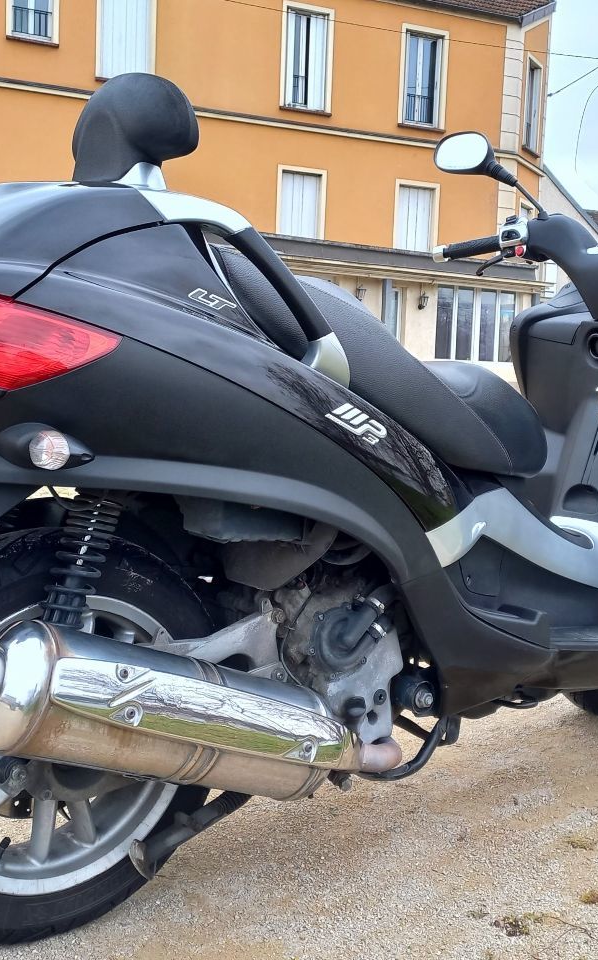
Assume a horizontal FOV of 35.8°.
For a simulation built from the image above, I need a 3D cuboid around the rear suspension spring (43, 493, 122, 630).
[{"bbox_3d":[-0.256,0.094,1.085,0.062,0.187,0.062,19,-6,-37],"label":"rear suspension spring"}]

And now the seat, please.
[{"bbox_3d":[0.128,-0.165,1.497,0.780,0.320,0.360,0,6,-37],"label":"seat"}]

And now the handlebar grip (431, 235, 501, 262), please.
[{"bbox_3d":[0.368,-0.504,2.025,0.161,0.040,0.040,-7,-2,35],"label":"handlebar grip"}]

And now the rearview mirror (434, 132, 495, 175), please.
[{"bbox_3d":[0.370,-0.717,2.033,0.050,0.095,0.155,-1,6,-43],"label":"rearview mirror"}]

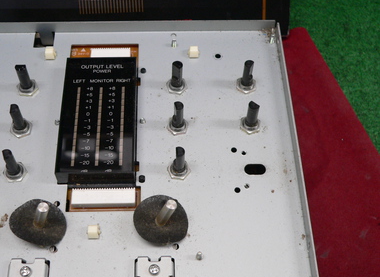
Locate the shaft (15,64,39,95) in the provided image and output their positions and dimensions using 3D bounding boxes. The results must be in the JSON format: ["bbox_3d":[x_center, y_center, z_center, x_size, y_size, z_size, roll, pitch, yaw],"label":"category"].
[{"bbox_3d":[-0.096,-0.035,0.313,0.012,0.021,0.012,-1,59,-2],"label":"shaft"}]

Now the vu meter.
[{"bbox_3d":[-0.051,-0.011,0.305,0.042,0.013,0.077,-1,59,-2],"label":"vu meter"}]

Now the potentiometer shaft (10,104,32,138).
[{"bbox_3d":[-0.096,-0.011,0.299,0.012,0.021,0.012,-1,59,-2],"label":"potentiometer shaft"}]

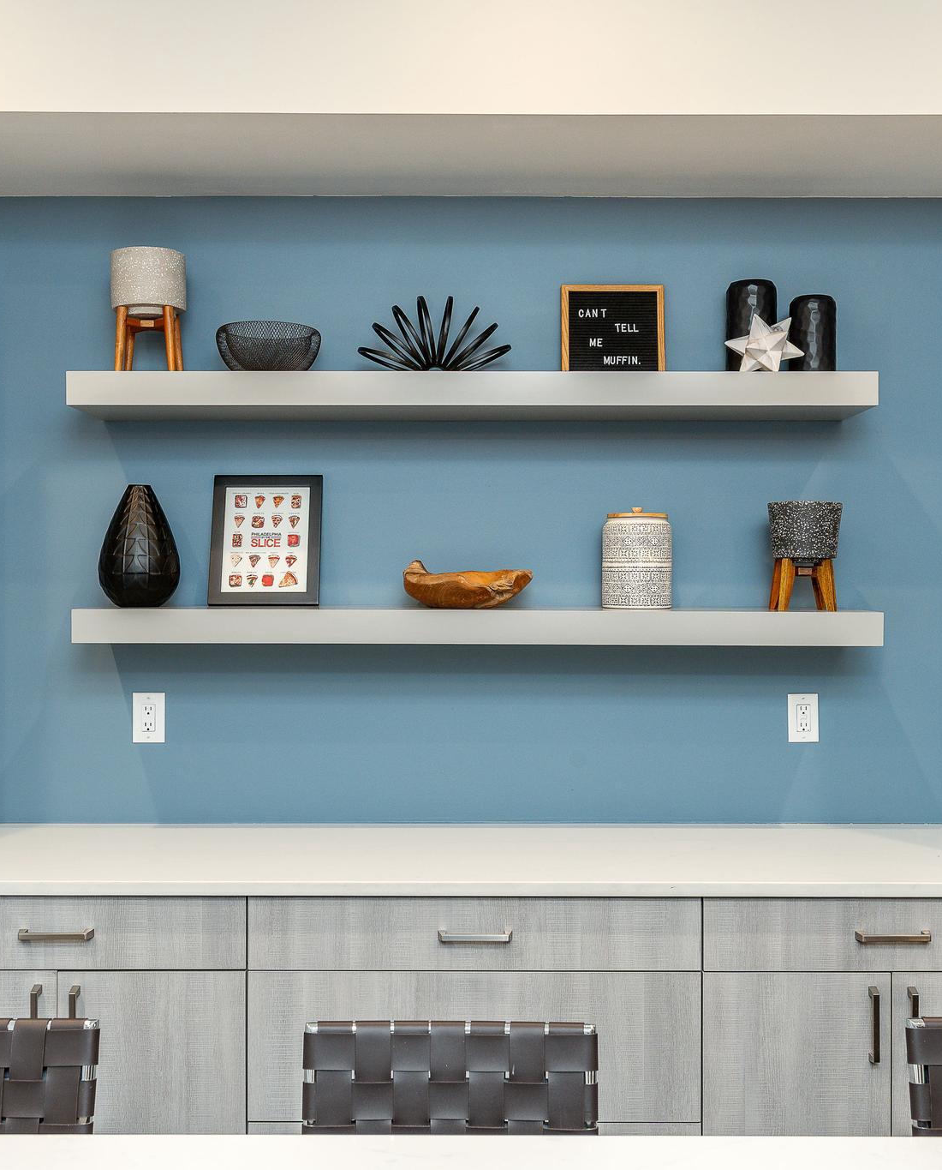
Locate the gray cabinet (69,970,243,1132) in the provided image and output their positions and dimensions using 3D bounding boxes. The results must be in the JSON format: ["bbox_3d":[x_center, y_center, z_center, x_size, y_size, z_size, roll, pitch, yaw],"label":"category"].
[{"bbox_3d":[-0.640,1.085,2.990,0.377,0.620,0.510,0,0,0],"label":"gray cabinet"}]

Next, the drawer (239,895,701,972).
[{"bbox_3d":[0.009,0.697,2.962,0.908,0.149,0.500,0,0,0],"label":"drawer"}]

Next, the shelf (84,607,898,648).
[{"bbox_3d":[0.016,0.098,3.205,1.822,0.083,0.300,0,0,0],"label":"shelf"}]

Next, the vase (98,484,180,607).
[{"bbox_3d":[-0.779,-0.089,3.210,0.192,0.289,0.192,0,0,0],"label":"vase"}]

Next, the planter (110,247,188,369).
[{"bbox_3d":[-0.757,-0.626,3.200,0.177,0.298,0.177,0,0,0],"label":"planter"}]

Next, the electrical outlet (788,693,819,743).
[{"bbox_3d":[0.820,0.329,3.360,0.074,0.118,0.010,0,0,0],"label":"electrical outlet"}]

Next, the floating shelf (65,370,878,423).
[{"bbox_3d":[0.005,-0.440,3.206,1.817,0.075,0.305,0,0,0],"label":"floating shelf"}]

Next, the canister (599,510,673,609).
[{"bbox_3d":[0.391,-0.061,3.200,0.162,0.239,0.162,0,0,0],"label":"canister"}]

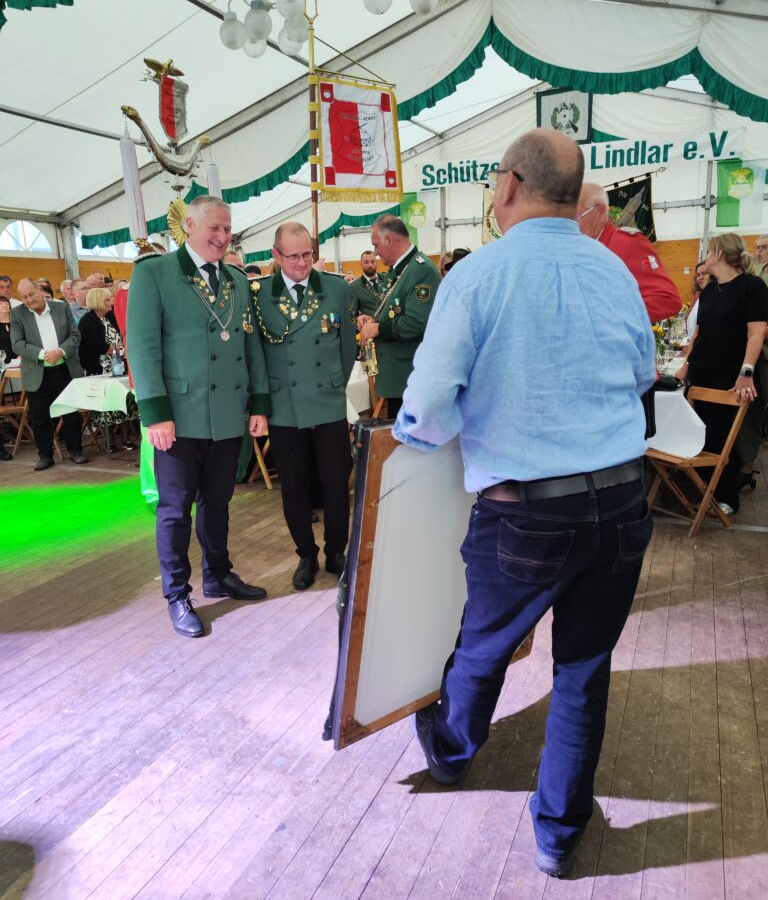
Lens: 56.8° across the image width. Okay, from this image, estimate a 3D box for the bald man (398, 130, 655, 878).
[{"bbox_3d":[0.353,0.133,1.923,0.720,1.800,0.620,-7,14,-19],"label":"bald man"}]

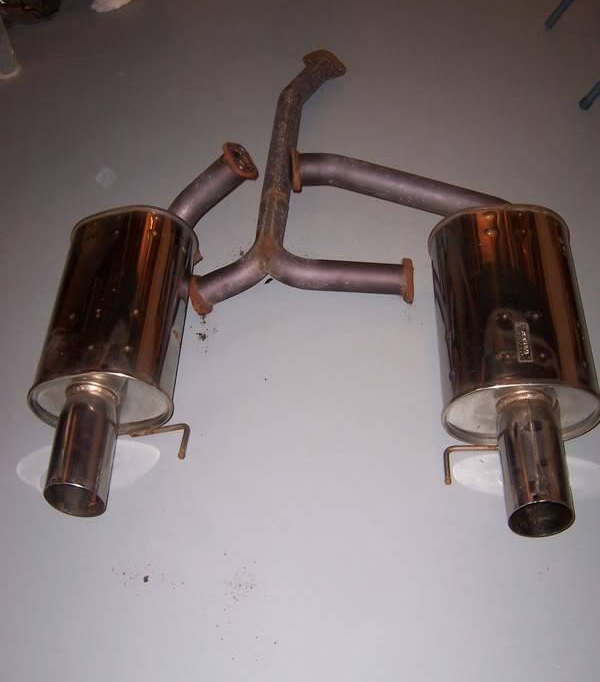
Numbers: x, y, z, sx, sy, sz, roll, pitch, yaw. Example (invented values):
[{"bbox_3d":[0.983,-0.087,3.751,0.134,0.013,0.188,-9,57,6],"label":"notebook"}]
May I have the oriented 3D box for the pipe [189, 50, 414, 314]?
[{"bbox_3d":[0.008,-0.383,1.814,0.437,0.108,0.798,-2,50,5],"label":"pipe"}]

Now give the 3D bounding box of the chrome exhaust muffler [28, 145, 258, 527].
[{"bbox_3d":[-0.272,-0.053,1.480,0.382,0.246,0.738,-2,50,5],"label":"chrome exhaust muffler"}]

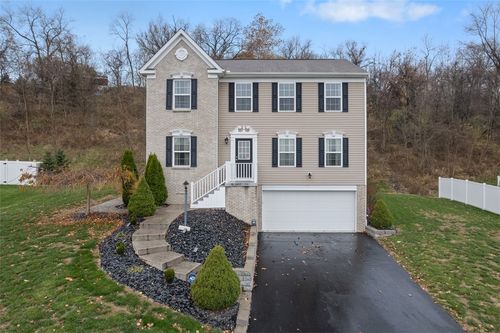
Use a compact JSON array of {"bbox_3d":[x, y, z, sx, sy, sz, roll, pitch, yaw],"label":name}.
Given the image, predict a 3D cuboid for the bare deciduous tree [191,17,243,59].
[{"bbox_3d":[-4.800,-17.100,45.000,7.500,9.800,7.000,0,-1,0],"label":"bare deciduous tree"}]

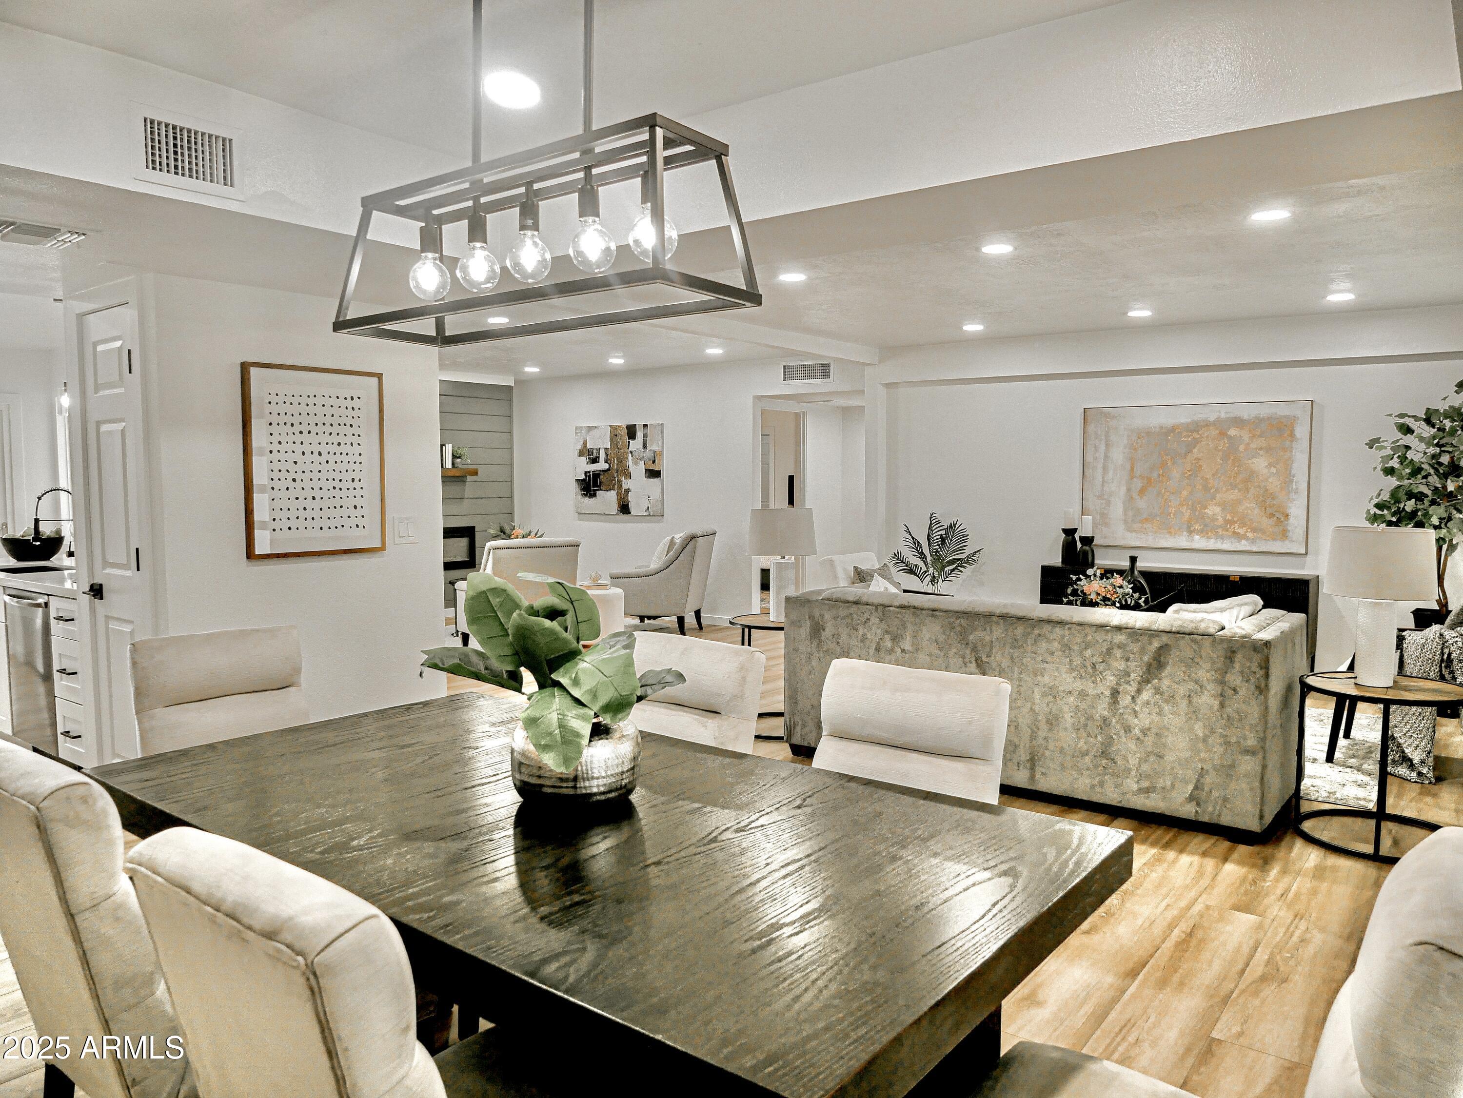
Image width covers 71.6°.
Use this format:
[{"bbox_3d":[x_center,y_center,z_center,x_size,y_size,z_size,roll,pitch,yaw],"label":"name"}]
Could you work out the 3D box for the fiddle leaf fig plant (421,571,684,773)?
[{"bbox_3d":[-0.366,0.269,2.046,0.530,0.430,0.460,0,4,0],"label":"fiddle leaf fig plant"}]

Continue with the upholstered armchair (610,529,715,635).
[{"bbox_3d":[-0.597,0.298,8.978,0.790,0.910,0.710,1,4,16],"label":"upholstered armchair"}]

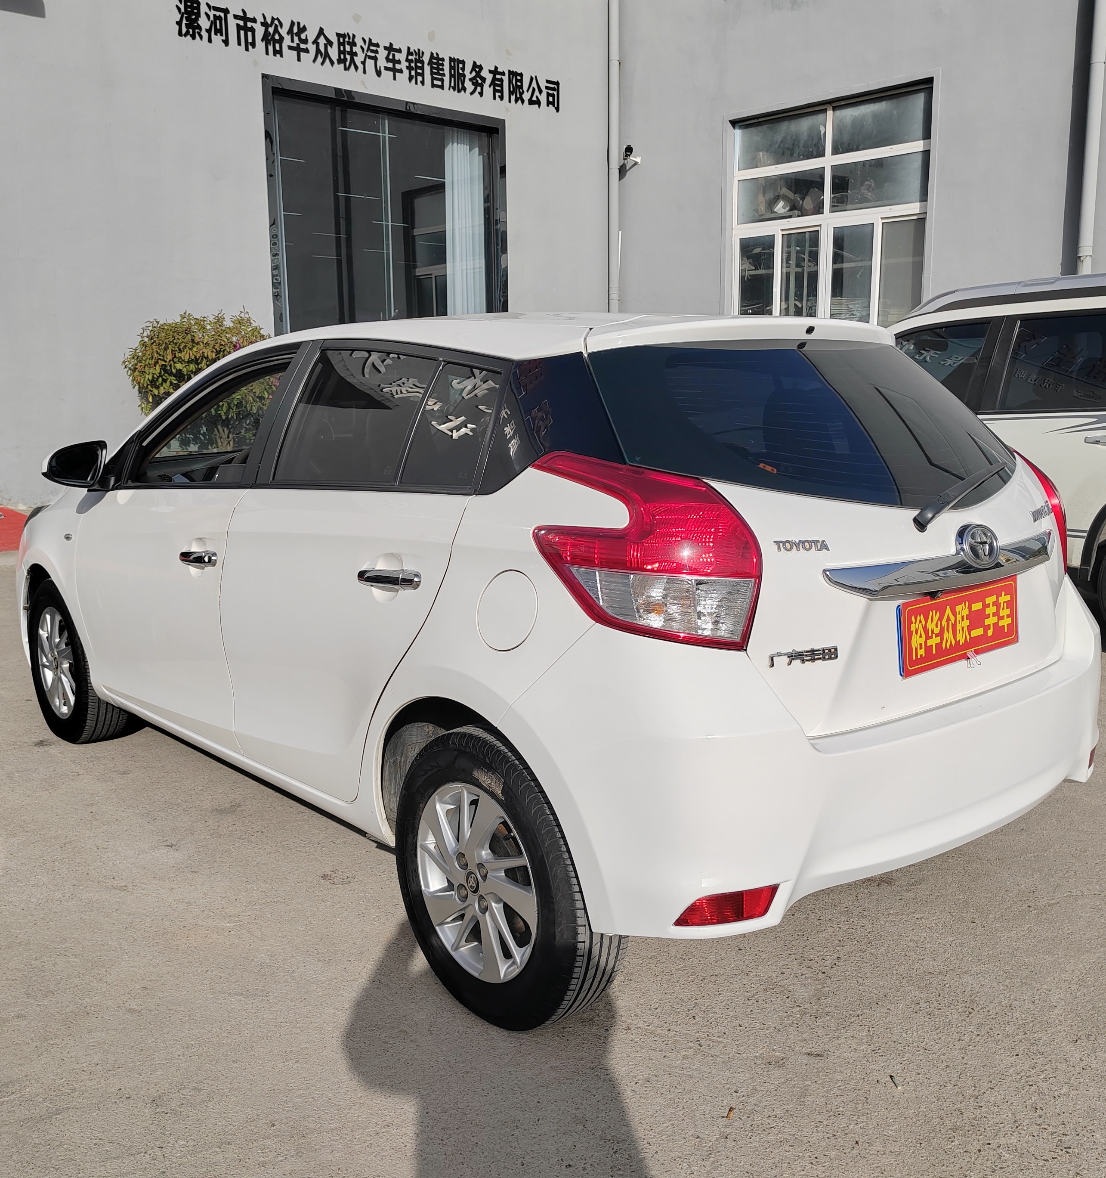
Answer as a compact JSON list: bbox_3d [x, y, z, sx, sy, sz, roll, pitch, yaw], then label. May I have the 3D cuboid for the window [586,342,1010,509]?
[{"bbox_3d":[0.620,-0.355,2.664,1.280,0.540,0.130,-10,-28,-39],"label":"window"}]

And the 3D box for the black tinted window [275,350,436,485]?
[{"bbox_3d":[-0.482,-0.405,2.937,0.050,0.355,0.590,15,-3,-41],"label":"black tinted window"}]

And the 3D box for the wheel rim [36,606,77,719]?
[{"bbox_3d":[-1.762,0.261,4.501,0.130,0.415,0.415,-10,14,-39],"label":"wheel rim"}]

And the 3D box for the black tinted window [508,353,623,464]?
[{"bbox_3d":[0.029,-0.361,2.411,0.400,0.245,0.060,7,-13,36],"label":"black tinted window"}]

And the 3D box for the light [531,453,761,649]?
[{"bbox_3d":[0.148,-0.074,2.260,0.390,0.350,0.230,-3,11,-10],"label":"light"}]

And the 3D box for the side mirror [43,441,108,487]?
[{"bbox_3d":[-1.439,-0.377,3.667,0.190,0.142,0.130,-10,14,-39],"label":"side mirror"}]

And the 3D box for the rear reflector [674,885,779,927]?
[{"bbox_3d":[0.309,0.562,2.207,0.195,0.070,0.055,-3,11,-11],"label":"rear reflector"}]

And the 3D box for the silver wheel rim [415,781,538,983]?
[{"bbox_3d":[-0.109,0.595,2.559,0.145,0.415,0.415,-9,13,-39],"label":"silver wheel rim"}]

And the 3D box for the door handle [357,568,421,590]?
[{"bbox_3d":[-0.338,-0.023,2.554,0.048,0.046,0.230,-10,9,-39],"label":"door handle"}]

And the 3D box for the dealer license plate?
[{"bbox_3d":[0.839,0.072,2.499,0.430,0.146,0.020,-9,9,-39],"label":"dealer license plate"}]

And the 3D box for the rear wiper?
[{"bbox_3d":[0.890,-0.206,2.640,0.475,0.060,0.060,-28,-11,-44],"label":"rear wiper"}]

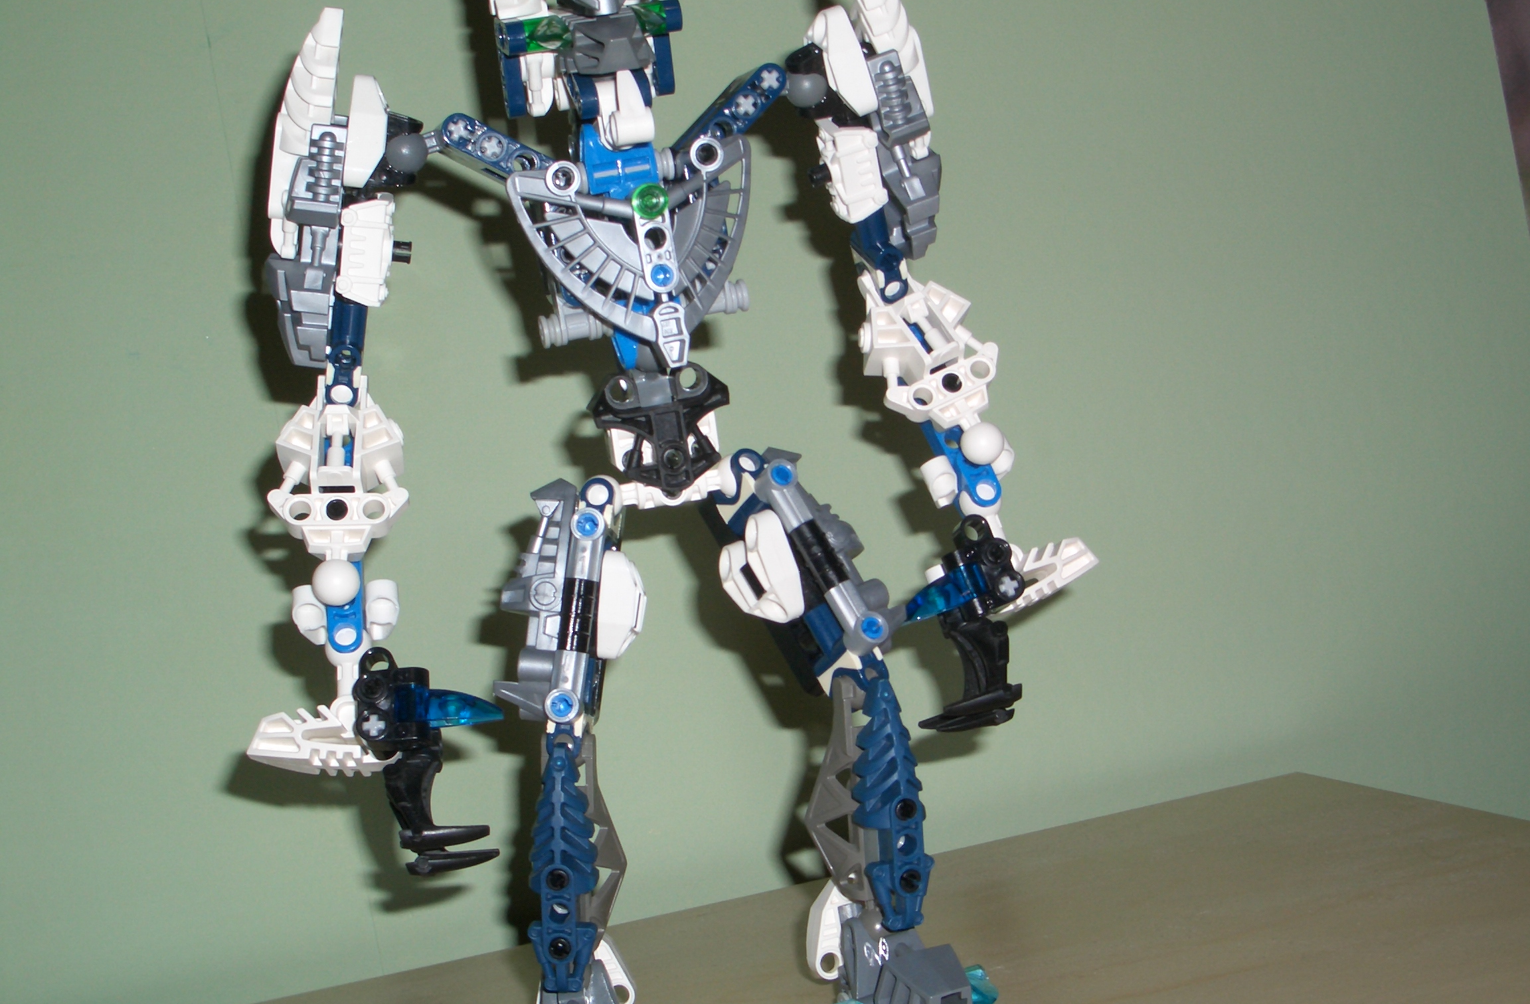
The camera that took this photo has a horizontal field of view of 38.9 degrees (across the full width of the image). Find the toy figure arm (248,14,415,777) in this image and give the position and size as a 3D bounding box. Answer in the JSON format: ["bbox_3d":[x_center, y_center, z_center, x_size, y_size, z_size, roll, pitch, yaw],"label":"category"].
[{"bbox_3d":[-0.094,-0.023,0.471,0.036,0.163,0.040,-2,0,-8],"label":"toy figure arm"}]

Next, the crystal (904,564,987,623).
[{"bbox_3d":[0.041,0.020,0.484,0.023,0.009,0.008,-17,0,-28],"label":"crystal"}]

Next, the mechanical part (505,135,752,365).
[{"bbox_3d":[-0.027,-0.054,0.466,0.053,0.046,0.025,-10,0,-13],"label":"mechanical part"}]

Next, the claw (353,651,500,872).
[{"bbox_3d":[-0.073,0.056,0.463,0.031,0.048,0.022,-1,0,-3],"label":"claw"}]

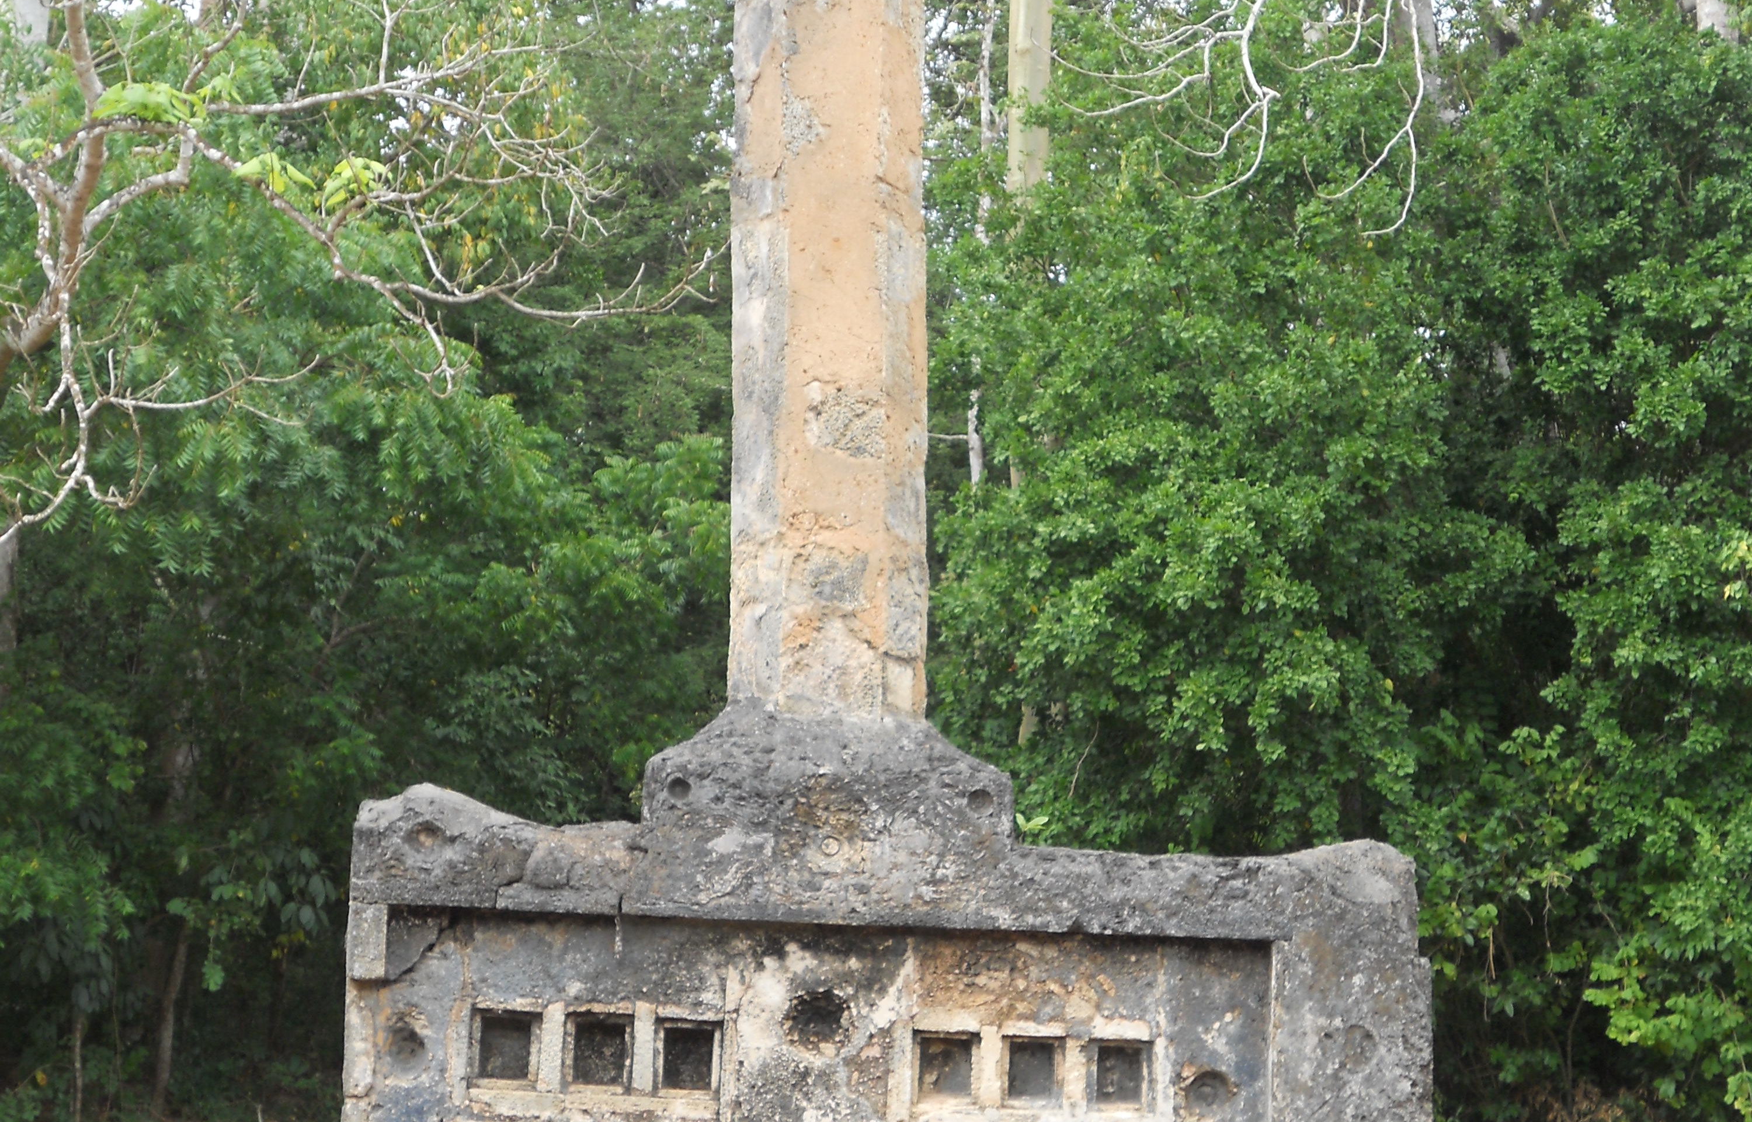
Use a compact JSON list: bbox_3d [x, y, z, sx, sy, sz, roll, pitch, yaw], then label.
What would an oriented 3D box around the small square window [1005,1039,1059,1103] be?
[{"bbox_3d":[0.425,1.410,8.583,0.146,0.173,0.130,3,-9,-2],"label":"small square window"}]

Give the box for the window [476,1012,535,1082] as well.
[{"bbox_3d":[-1.013,1.337,8.532,0.154,0.181,0.130,3,-9,-2],"label":"window"}]

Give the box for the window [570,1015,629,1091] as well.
[{"bbox_3d":[-0.758,1.353,8.540,0.149,0.191,0.130,3,-9,-2],"label":"window"}]

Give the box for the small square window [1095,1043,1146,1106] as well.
[{"bbox_3d":[0.672,1.421,8.592,0.137,0.163,0.130,3,-9,-2],"label":"small square window"}]

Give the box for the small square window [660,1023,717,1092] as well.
[{"bbox_3d":[-0.517,1.367,8.549,0.146,0.177,0.130,3,-9,-2],"label":"small square window"}]

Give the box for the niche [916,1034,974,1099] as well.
[{"bbox_3d":[0.187,1.399,8.575,0.149,0.172,0.130,3,-9,-2],"label":"niche"}]

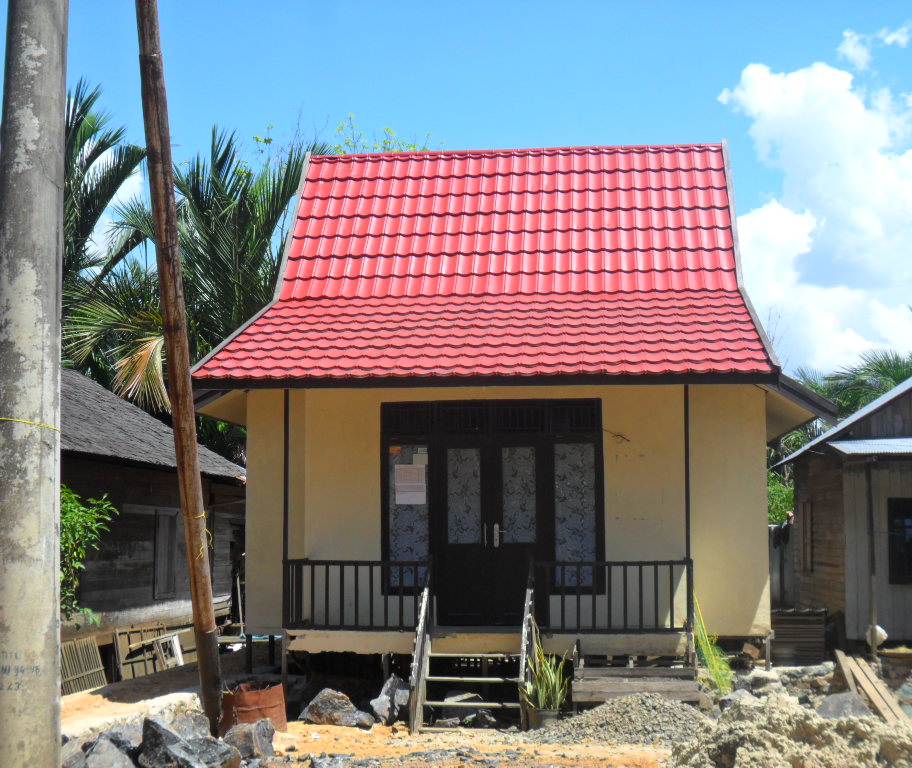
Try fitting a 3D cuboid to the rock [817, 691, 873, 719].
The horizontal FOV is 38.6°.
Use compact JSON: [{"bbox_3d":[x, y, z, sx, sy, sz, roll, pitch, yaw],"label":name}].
[{"bbox_3d":[3.612,2.979,12.100,0.480,0.270,0.400,-1,-6,6],"label":"rock"}]

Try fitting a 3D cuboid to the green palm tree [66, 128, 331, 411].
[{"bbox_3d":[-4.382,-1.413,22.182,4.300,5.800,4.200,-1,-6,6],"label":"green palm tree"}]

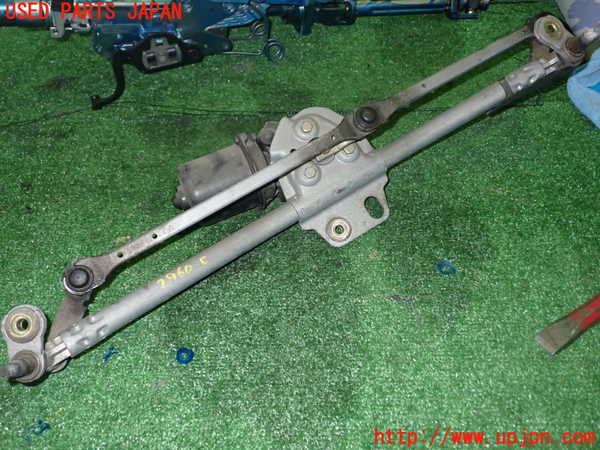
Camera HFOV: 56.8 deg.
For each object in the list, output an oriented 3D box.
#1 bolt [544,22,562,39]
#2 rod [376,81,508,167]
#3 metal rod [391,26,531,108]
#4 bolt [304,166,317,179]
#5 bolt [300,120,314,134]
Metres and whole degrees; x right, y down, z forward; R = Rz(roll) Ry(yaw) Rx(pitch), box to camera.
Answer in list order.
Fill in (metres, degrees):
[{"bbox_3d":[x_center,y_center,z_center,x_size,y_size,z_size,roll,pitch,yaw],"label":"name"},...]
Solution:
[{"bbox_3d":[0.312,-0.242,0.684,0.020,0.012,0.020,2,71,-6],"label":"bolt"},{"bbox_3d":[0.163,-0.113,0.624,0.186,0.022,0.022,-30,63,-16],"label":"rod"},{"bbox_3d":[0.188,-0.183,0.638,0.207,0.010,0.016,-29,63,-15],"label":"metal rod"},{"bbox_3d":[0.011,-0.054,0.575,0.012,0.009,0.012,-31,77,-16],"label":"bolt"},{"bbox_3d":[0.009,-0.104,0.592,0.012,0.009,0.012,-31,77,-16],"label":"bolt"}]

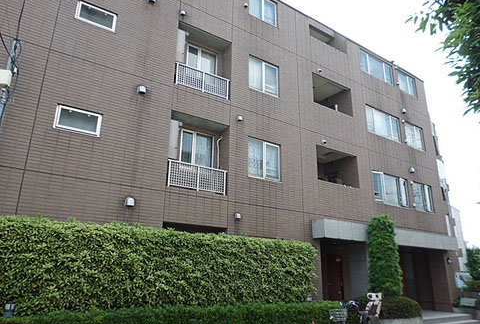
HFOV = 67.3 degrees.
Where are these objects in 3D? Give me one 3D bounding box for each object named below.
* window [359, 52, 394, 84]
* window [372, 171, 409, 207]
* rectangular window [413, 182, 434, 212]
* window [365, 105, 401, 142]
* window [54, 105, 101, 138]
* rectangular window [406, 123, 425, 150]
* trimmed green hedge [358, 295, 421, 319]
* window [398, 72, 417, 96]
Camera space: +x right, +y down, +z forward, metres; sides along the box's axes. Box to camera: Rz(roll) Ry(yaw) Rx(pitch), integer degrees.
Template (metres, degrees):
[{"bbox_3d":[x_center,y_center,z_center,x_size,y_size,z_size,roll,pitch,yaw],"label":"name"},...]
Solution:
[{"bbox_3d":[5.948,-4.075,15.696,2.252,1.109,0.120,13,-21,-32],"label":"window"},{"bbox_3d":[5.964,1.127,14.242,2.234,1.232,0.140,13,-21,-32],"label":"window"},{"bbox_3d":[7.698,1.499,15.212,1.437,1.202,0.120,13,-21,-32],"label":"rectangular window"},{"bbox_3d":[6.020,-1.537,15.136,2.314,1.188,0.120,13,-21,-32],"label":"window"},{"bbox_3d":[-3.631,-0.896,8.119,0.956,0.552,0.120,13,-21,-32],"label":"window"},{"bbox_3d":[7.859,-1.114,16.299,1.442,1.131,0.120,13,-21,-32],"label":"rectangular window"},{"bbox_3d":[4.400,4.348,10.851,2.050,0.607,0.984,13,-21,-32],"label":"trimmed green hedge"},{"bbox_3d":[7.912,-3.640,17.110,1.400,1.051,0.120,13,-21,-32],"label":"window"}]

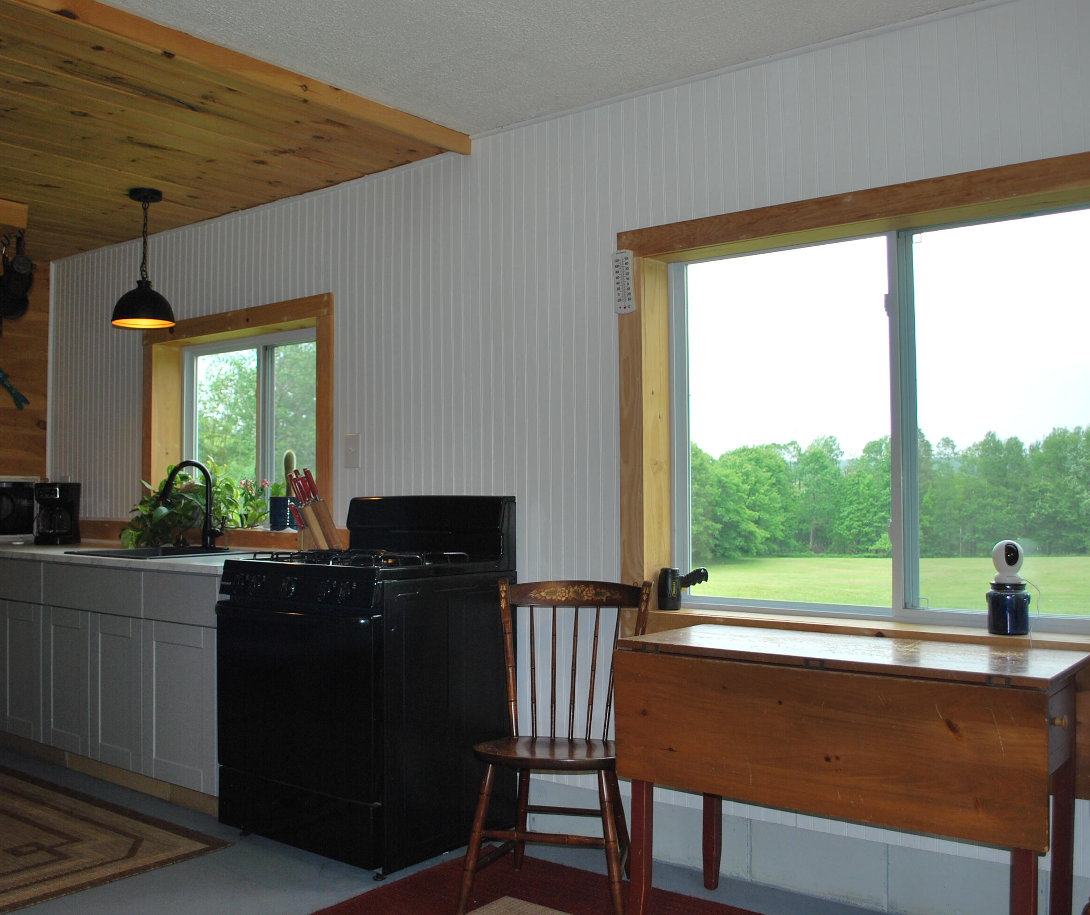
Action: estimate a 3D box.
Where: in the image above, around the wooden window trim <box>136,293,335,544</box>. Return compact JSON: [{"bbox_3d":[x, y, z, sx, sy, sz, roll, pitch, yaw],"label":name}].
[{"bbox_3d":[-1.355,-0.131,4.558,1.357,1.028,0.170,-2,-2,36],"label":"wooden window trim"}]

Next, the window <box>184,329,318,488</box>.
[{"bbox_3d":[-1.287,-0.123,4.662,1.171,0.856,0.080,-2,-2,36],"label":"window"}]

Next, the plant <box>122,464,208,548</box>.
[{"bbox_3d":[-1.715,0.220,4.601,0.360,0.370,0.270,-2,-2,36],"label":"plant"}]

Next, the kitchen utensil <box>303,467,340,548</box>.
[{"bbox_3d":[-0.869,0.211,3.933,0.180,0.330,0.110,1,-2,-40],"label":"kitchen utensil"}]

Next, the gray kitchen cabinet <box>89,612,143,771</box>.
[{"bbox_3d":[-1.482,0.904,4.187,0.381,0.576,0.580,-2,-2,38],"label":"gray kitchen cabinet"}]

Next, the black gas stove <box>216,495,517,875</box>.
[{"bbox_3d":[-0.614,0.711,3.515,0.769,1.143,0.705,-2,-2,38],"label":"black gas stove"}]

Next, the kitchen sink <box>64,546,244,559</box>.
[{"bbox_3d":[-1.612,0.499,4.337,0.634,0.200,0.535,-2,-2,38],"label":"kitchen sink"}]

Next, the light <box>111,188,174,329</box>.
[{"bbox_3d":[-1.661,-0.825,4.234,0.260,0.560,0.260,-2,-2,36],"label":"light"}]

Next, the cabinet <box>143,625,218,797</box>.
[{"bbox_3d":[-1.146,0.895,3.926,0.470,0.576,0.580,-2,-2,38],"label":"cabinet"}]

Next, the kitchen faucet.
[{"bbox_3d":[-1.528,0.204,4.407,0.120,0.391,0.280,-2,-2,38],"label":"kitchen faucet"}]

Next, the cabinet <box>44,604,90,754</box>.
[{"bbox_3d":[-1.784,0.912,4.420,0.380,0.576,0.580,-2,-2,38],"label":"cabinet"}]

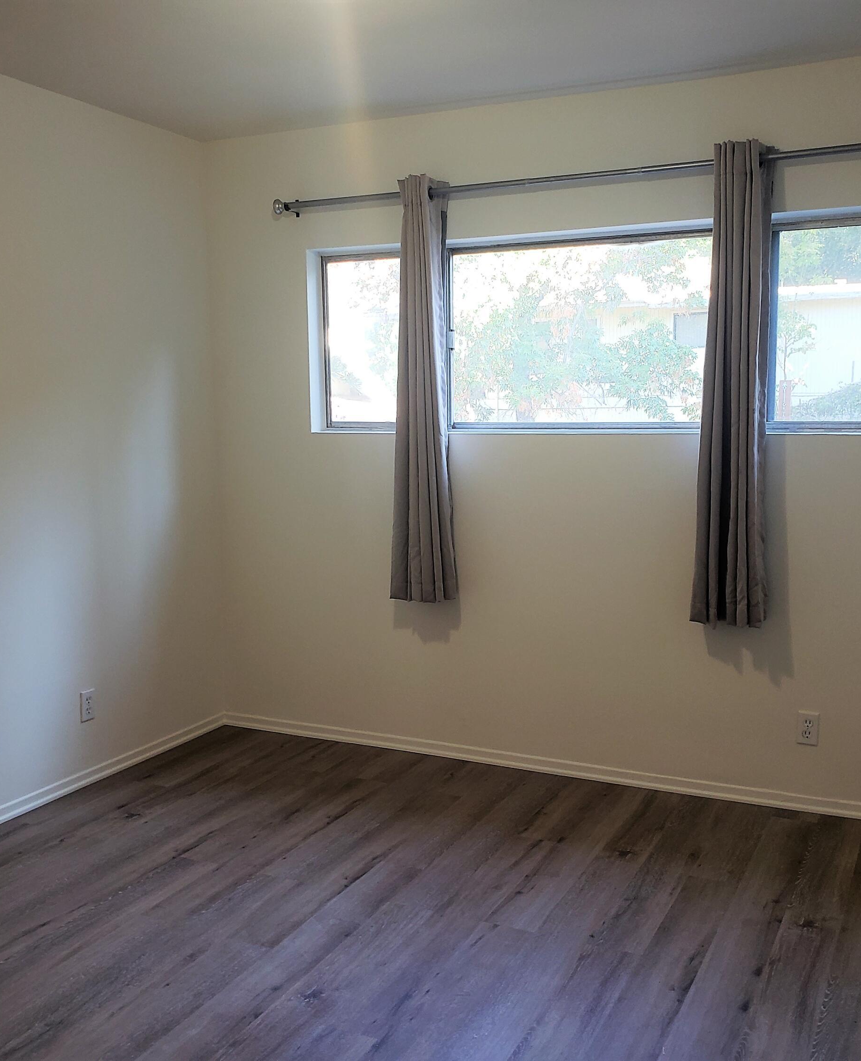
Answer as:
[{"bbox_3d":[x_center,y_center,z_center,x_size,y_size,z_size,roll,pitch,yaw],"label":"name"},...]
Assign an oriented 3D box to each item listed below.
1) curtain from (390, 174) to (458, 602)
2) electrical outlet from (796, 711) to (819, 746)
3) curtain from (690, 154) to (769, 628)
[{"bbox_3d":[-0.030,-0.514,3.994,0.242,1.573,0.146,3,7,25],"label":"curtain"},{"bbox_3d":[1.275,0.671,3.590,0.070,0.115,0.010,3,7,25],"label":"electrical outlet"},{"bbox_3d":[0.997,-0.461,3.504,0.233,1.567,0.146,3,7,25],"label":"curtain"}]

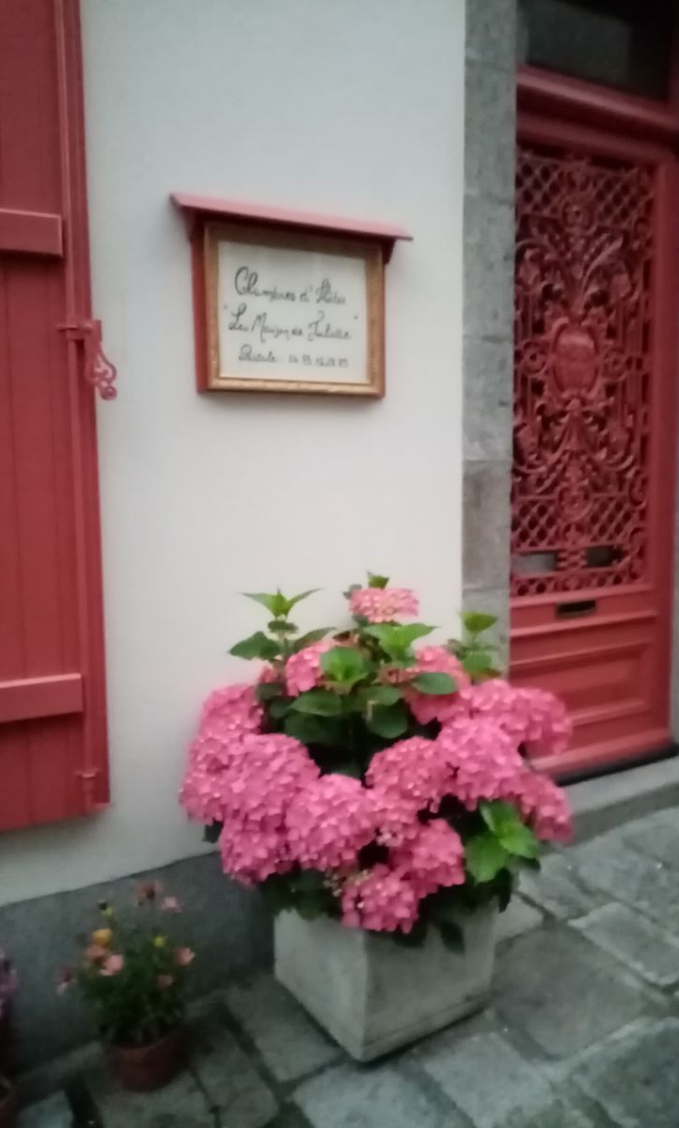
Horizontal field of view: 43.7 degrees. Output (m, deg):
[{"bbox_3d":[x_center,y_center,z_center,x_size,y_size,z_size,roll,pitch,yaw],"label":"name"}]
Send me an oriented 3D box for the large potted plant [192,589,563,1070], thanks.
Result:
[{"bbox_3d":[0.104,0.584,2.020,0.900,1.112,0.650,-4,7,-29],"label":"large potted plant"}]

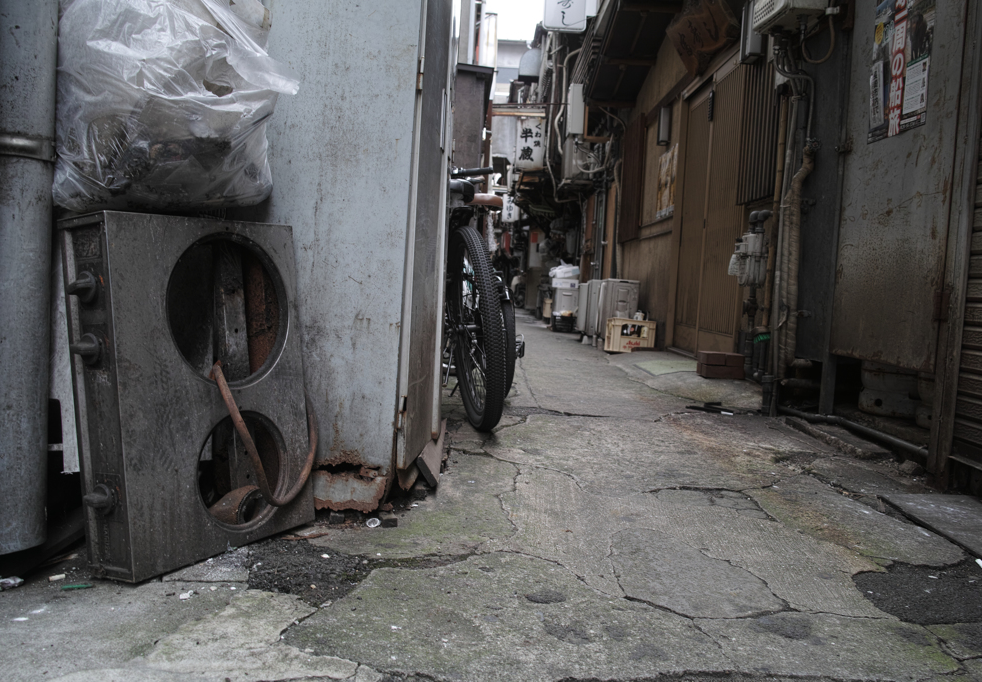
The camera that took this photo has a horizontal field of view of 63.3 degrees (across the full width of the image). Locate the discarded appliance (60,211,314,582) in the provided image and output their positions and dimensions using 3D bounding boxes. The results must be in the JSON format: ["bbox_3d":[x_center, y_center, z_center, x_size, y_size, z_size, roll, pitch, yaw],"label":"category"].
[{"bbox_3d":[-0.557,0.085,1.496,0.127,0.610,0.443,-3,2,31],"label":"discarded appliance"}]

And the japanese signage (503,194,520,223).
[{"bbox_3d":[0.458,-3.003,18.100,0.360,0.630,0.200,3,4,-1],"label":"japanese signage"}]

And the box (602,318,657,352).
[{"bbox_3d":[1.242,-0.051,7.112,0.385,0.288,0.325,3,4,-1],"label":"box"}]

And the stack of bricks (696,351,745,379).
[{"bbox_3d":[1.256,0.131,4.352,0.210,0.126,0.200,3,4,-1],"label":"stack of bricks"}]

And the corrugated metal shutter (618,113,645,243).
[{"bbox_3d":[1.394,-1.598,7.956,0.070,1.200,0.930,3,4,-1],"label":"corrugated metal shutter"}]

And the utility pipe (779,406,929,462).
[{"bbox_3d":[1.427,0.338,3.198,0.090,0.050,0.963,2,4,-7],"label":"utility pipe"}]

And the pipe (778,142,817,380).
[{"bbox_3d":[1.421,-0.381,3.753,0.110,1.114,0.100,3,4,-1],"label":"pipe"}]

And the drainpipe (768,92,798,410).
[{"bbox_3d":[1.345,-0.396,3.651,0.040,1.440,0.040,3,4,-1],"label":"drainpipe"}]

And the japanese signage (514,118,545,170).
[{"bbox_3d":[0.544,-2.737,11.110,0.390,0.710,0.220,3,4,-1],"label":"japanese signage"}]

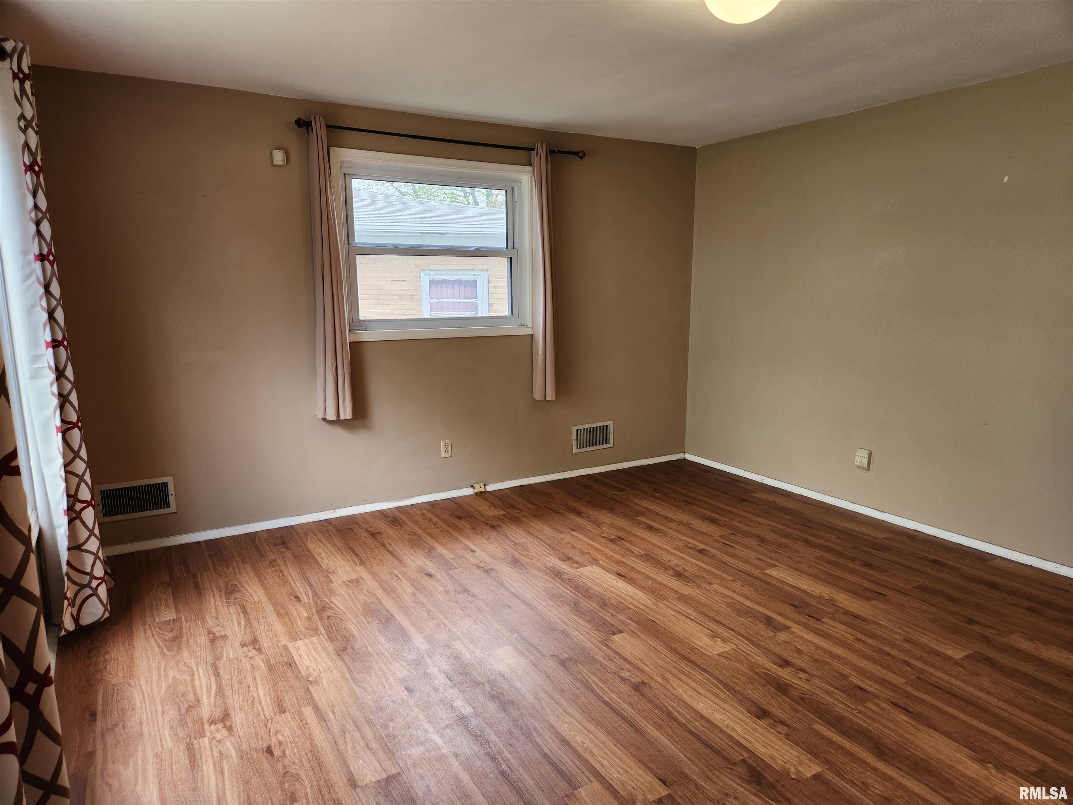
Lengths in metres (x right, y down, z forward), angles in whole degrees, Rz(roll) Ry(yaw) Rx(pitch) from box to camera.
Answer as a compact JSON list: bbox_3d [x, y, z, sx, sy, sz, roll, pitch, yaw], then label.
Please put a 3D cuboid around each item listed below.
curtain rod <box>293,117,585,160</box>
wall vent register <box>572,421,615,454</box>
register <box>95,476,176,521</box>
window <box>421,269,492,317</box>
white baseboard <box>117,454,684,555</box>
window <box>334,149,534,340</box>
[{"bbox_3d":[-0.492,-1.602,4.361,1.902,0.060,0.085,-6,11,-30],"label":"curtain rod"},{"bbox_3d":[0.426,0.258,5.309,0.363,0.203,0.022,-6,11,-30],"label":"wall vent register"},{"bbox_3d":[-2.139,0.521,3.815,0.363,0.203,0.022,-6,11,-30],"label":"register"},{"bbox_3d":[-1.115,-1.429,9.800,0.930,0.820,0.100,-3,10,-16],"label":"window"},{"bbox_3d":[-0.575,0.616,4.765,4.168,0.056,0.016,-6,11,-30],"label":"white baseboard"},{"bbox_3d":[-0.603,-0.966,4.520,1.359,1.117,0.110,-6,11,-30],"label":"window"}]

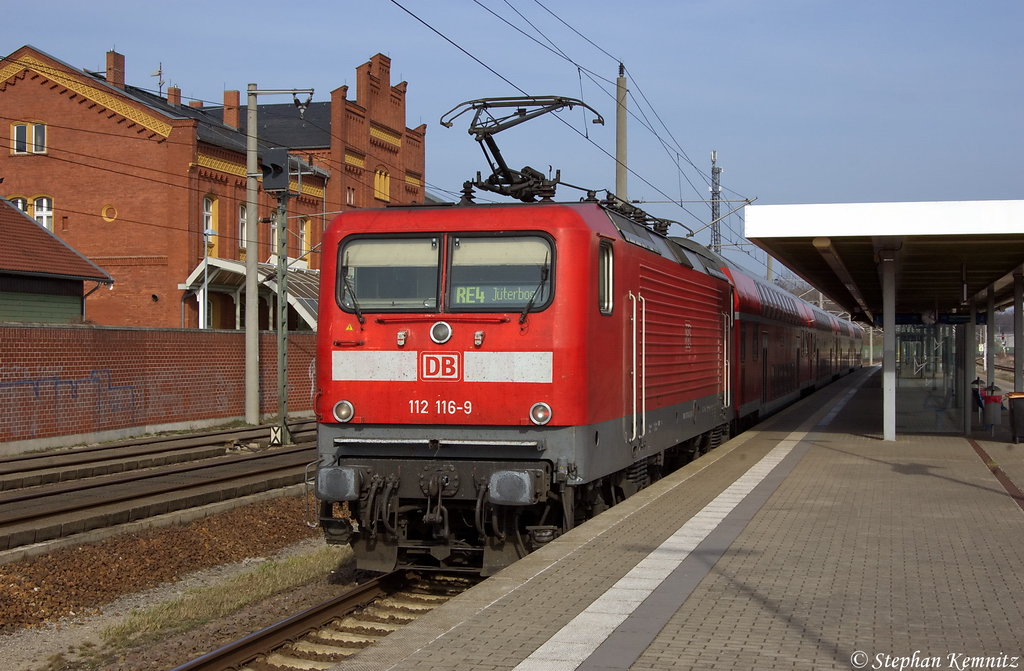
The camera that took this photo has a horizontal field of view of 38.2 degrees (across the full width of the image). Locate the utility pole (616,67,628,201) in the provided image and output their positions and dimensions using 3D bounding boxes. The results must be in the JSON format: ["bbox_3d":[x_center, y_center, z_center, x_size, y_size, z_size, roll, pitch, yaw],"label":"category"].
[{"bbox_3d":[3.209,-2.615,43.187,0.370,10.670,0.370,0,-1,14],"label":"utility pole"}]

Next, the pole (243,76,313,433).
[{"bbox_3d":[-6.945,-2.410,44.317,2.200,10.300,0.380,0,-1,14],"label":"pole"}]

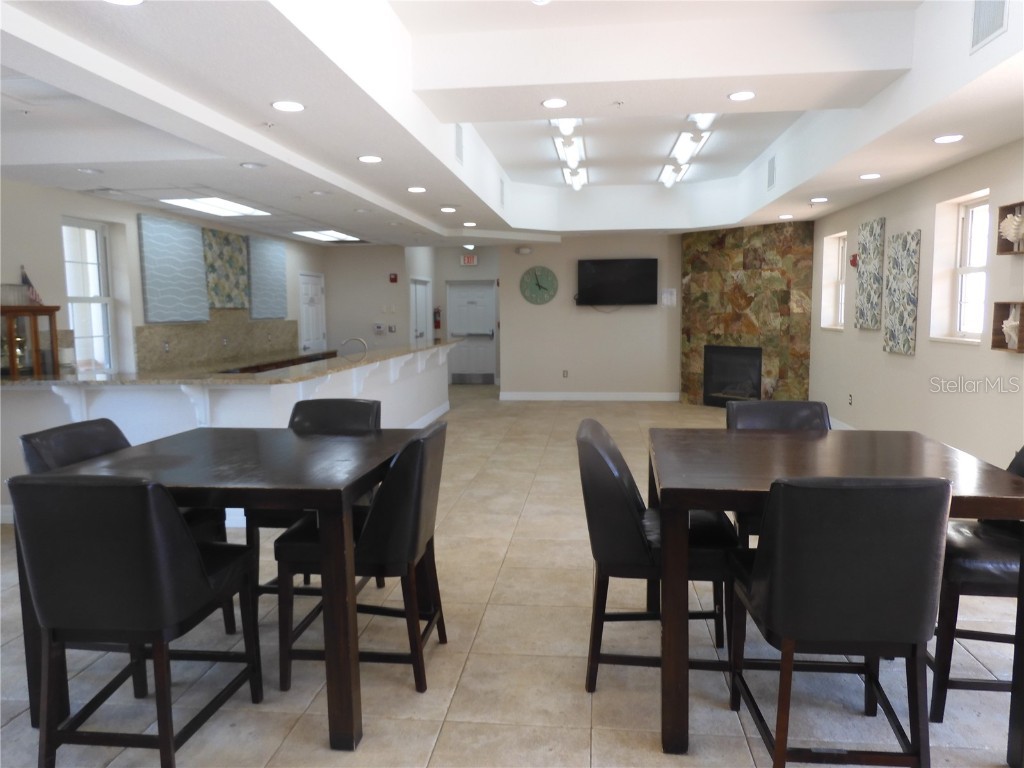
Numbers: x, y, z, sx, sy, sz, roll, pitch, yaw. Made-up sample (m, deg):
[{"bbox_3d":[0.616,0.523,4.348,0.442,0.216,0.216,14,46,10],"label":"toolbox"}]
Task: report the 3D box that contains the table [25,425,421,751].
[{"bbox_3d":[-1.090,0.750,3.080,1.220,0.916,1.210,0,6,7],"label":"table"}]

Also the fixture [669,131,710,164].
[{"bbox_3d":[1.966,-2.598,7.879,0.315,0.090,1.220,0,6,7],"label":"fixture"}]

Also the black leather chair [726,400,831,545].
[{"bbox_3d":[1.310,0.632,3.365,0.530,1.025,0.610,0,6,7],"label":"black leather chair"}]

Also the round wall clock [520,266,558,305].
[{"bbox_3d":[0.436,-1.572,11.334,0.610,0.610,0.040,0,6,7],"label":"round wall clock"}]

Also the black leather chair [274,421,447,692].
[{"bbox_3d":[-0.604,0.693,3.036,0.610,1.025,0.530,0,6,7],"label":"black leather chair"}]

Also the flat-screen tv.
[{"bbox_3d":[1.657,-1.589,11.118,1.235,0.710,0.080,0,6,7],"label":"flat-screen tv"}]

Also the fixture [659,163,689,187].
[{"bbox_3d":[2.167,-2.778,9.537,0.315,0.090,1.220,0,6,7],"label":"fixture"}]

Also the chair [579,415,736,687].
[{"bbox_3d":[0.608,0.685,2.934,0.610,1.030,0.530,0,6,10],"label":"chair"}]

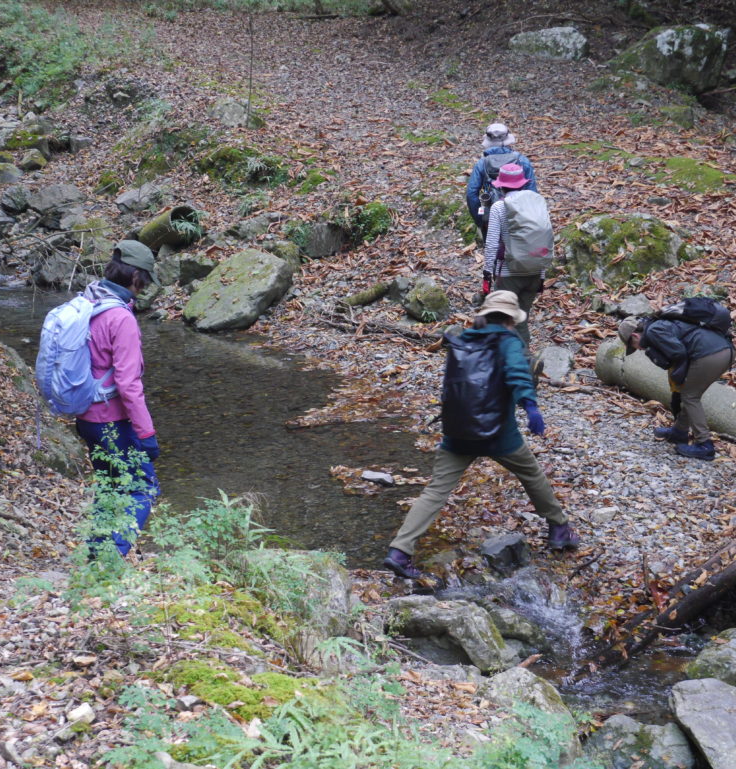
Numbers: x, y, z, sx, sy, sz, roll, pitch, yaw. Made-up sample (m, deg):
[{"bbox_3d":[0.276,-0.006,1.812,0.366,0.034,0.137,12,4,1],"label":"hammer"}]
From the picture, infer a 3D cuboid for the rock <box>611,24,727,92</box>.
[{"bbox_3d":[4.017,-4.301,23.500,1.520,0.850,1.150,2,15,9],"label":"rock"}]

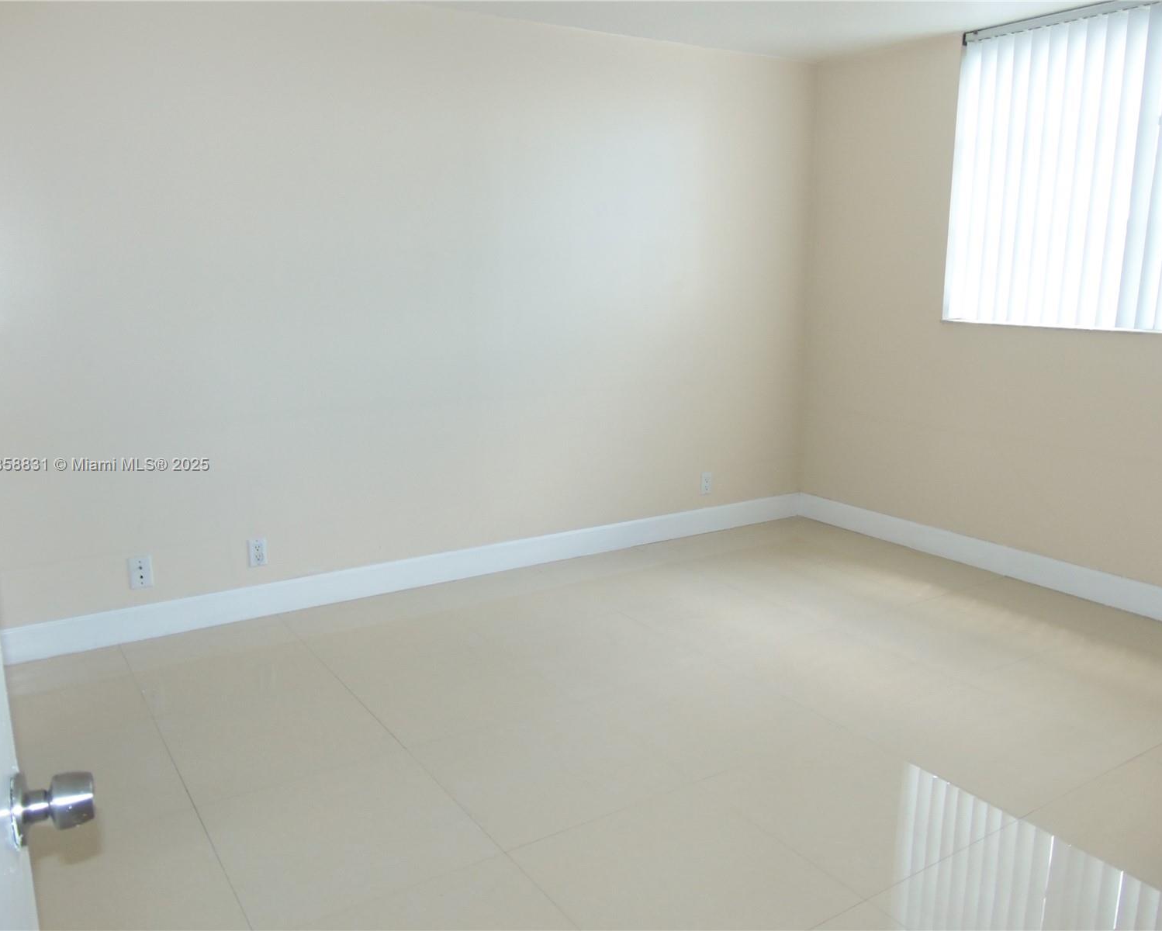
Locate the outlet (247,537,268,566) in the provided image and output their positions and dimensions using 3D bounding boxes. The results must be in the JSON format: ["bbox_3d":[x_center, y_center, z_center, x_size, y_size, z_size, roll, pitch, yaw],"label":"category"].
[{"bbox_3d":[-1.302,0.350,3.760,0.072,0.115,0.010,-7,14,-33],"label":"outlet"}]

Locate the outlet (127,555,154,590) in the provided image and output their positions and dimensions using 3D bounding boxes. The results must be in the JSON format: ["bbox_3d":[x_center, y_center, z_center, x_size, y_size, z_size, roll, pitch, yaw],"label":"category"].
[{"bbox_3d":[-1.665,0.406,3.528,0.078,0.121,0.010,-7,14,-33],"label":"outlet"}]

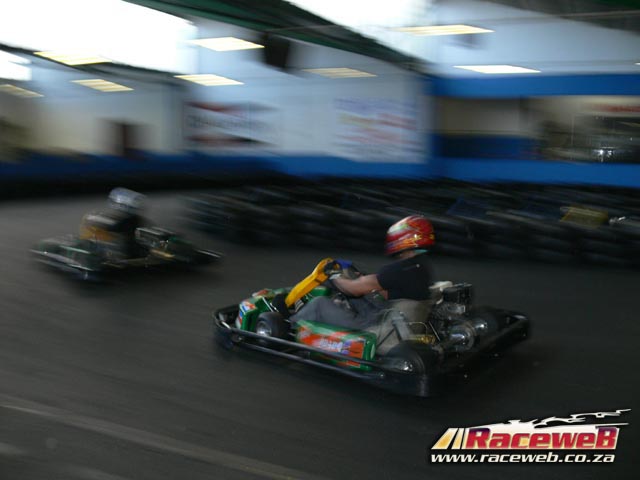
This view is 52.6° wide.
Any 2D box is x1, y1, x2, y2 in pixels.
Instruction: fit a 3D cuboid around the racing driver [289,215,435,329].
[{"bbox_3d":[0.328,0.280,4.825,1.160,0.920,0.540,6,10,39],"label":"racing driver"}]

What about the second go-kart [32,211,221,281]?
[{"bbox_3d":[-2.551,0.019,8.488,1.400,0.640,1.900,6,10,40],"label":"second go-kart"}]

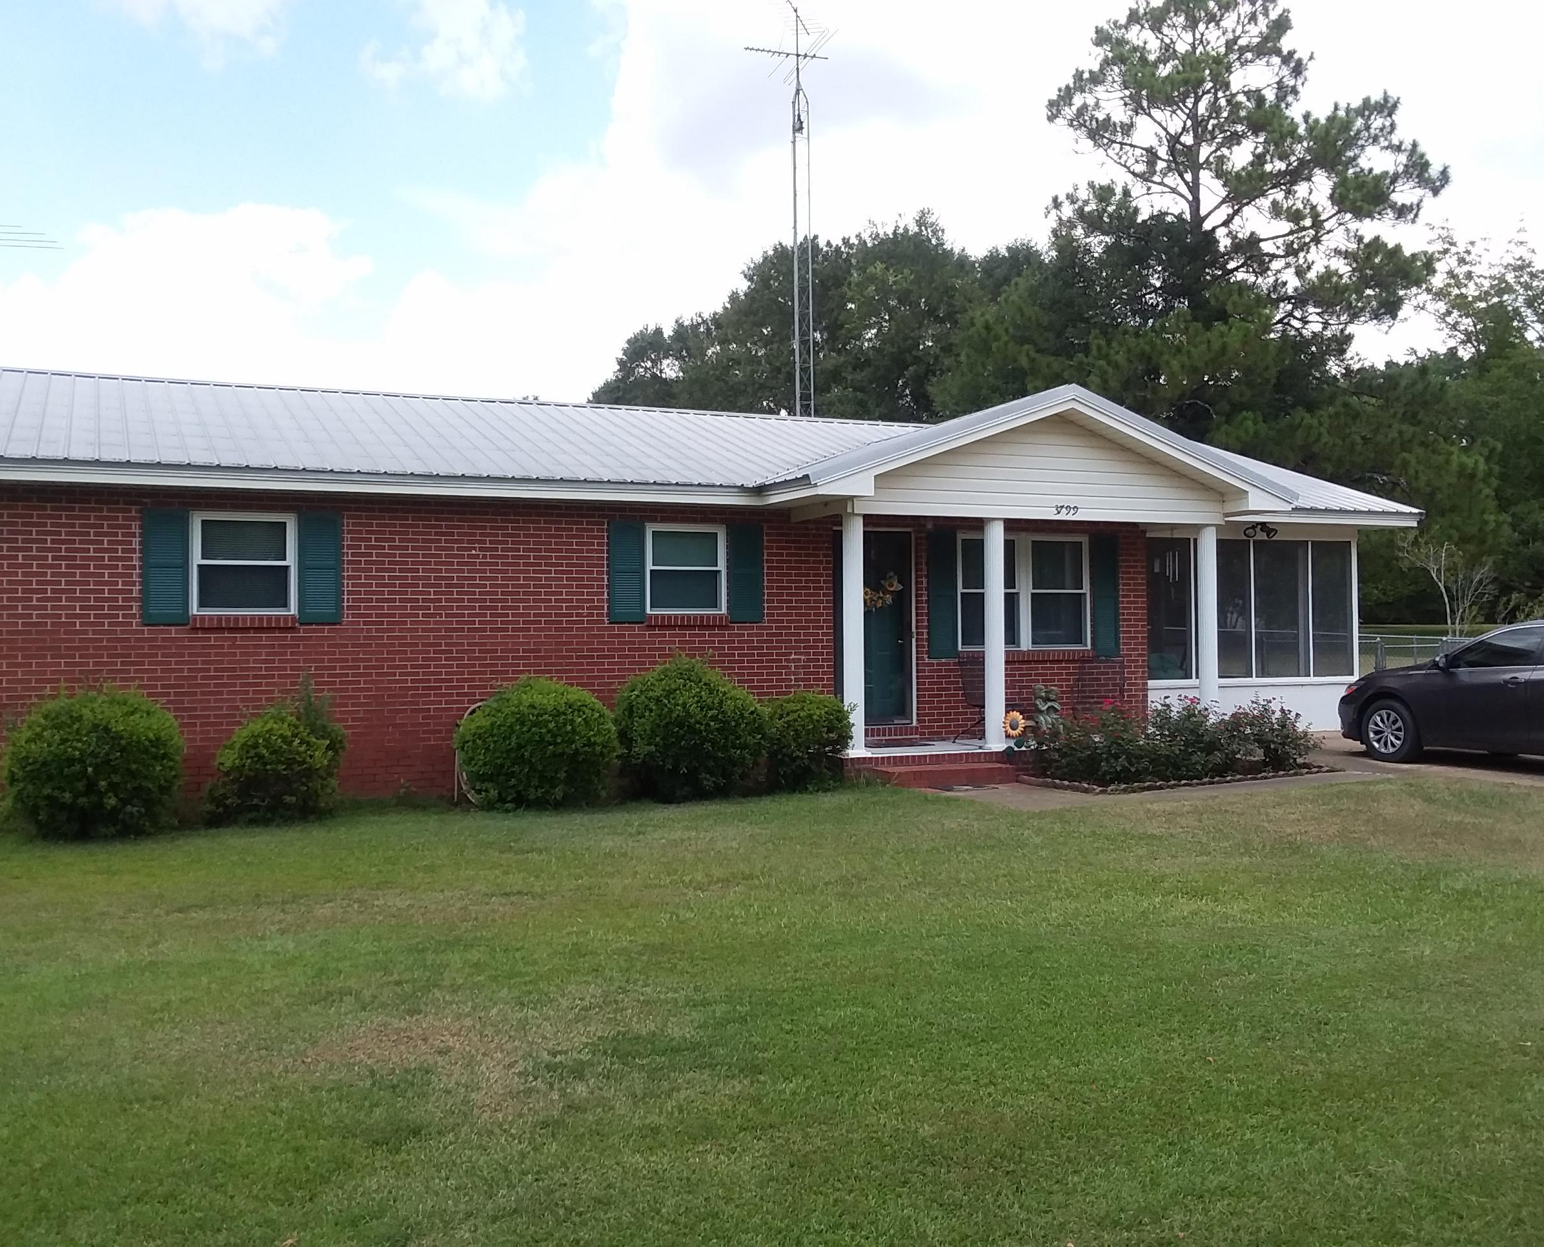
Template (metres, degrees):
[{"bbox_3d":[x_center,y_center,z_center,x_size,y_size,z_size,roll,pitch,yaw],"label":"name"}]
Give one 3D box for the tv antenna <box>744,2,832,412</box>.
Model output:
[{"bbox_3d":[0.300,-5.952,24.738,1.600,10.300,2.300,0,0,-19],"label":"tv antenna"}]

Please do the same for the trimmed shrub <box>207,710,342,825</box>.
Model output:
[{"bbox_3d":[-4.093,1.180,11.400,1.046,0.934,1.003,0,0,-26],"label":"trimmed shrub"}]

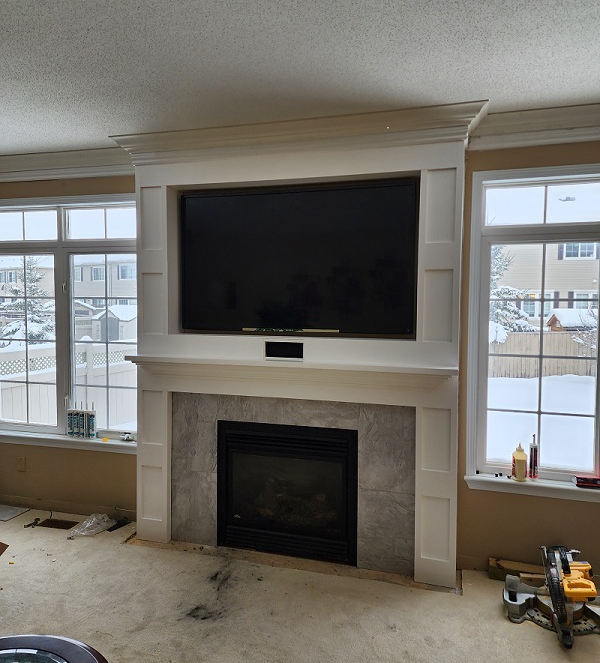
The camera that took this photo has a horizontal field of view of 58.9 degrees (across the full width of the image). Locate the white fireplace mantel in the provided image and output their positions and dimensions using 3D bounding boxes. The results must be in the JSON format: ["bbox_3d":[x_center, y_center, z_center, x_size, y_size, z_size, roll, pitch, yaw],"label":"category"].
[{"bbox_3d":[-0.088,0.106,3.358,2.348,2.720,0.319,1,3,16],"label":"white fireplace mantel"}]

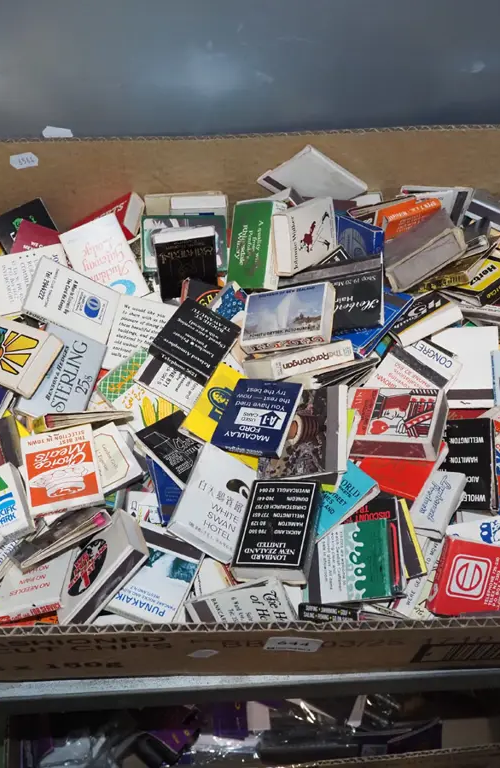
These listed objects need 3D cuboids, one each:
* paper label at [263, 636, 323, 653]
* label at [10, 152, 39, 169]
[{"bbox_3d":[0.021,0.128,0.462,0.027,0.017,0.001,7,55,-12],"label":"paper label"},{"bbox_3d":[-0.155,-0.153,0.650,0.020,0.013,0.001,-8,55,8],"label":"label"}]

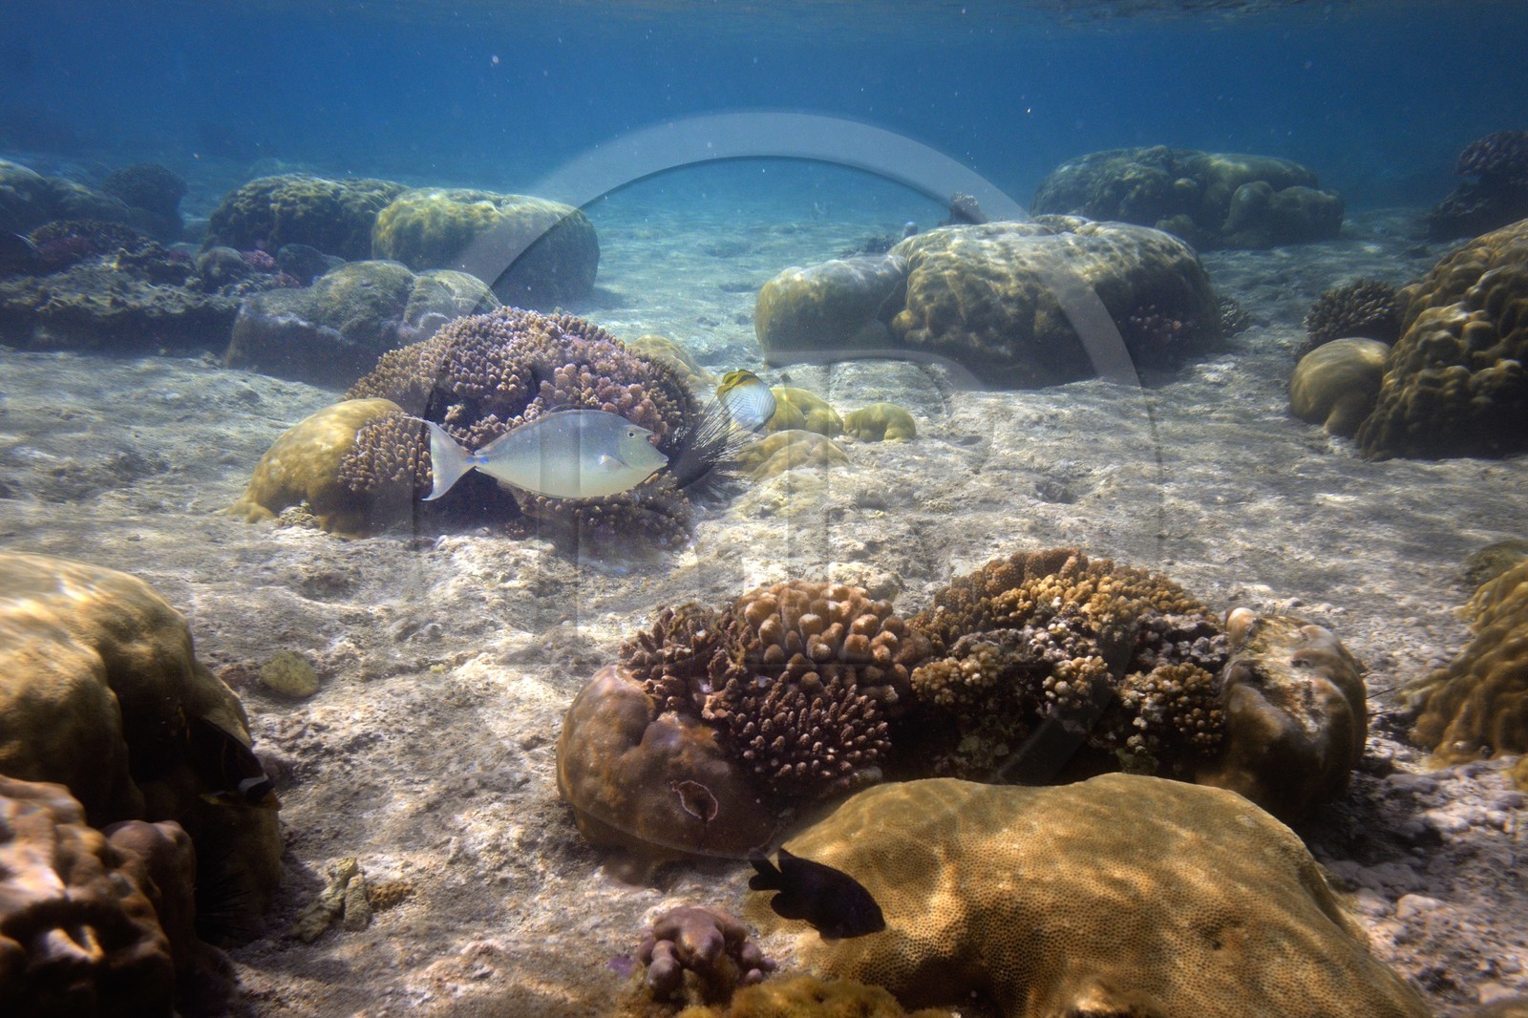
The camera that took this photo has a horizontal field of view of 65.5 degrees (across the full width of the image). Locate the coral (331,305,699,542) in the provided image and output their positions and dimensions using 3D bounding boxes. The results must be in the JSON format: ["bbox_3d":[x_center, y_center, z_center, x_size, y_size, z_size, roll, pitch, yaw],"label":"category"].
[{"bbox_3d":[-0.442,-0.163,2.181,0.647,0.405,0.518,-4,19,-11],"label":"coral"}]

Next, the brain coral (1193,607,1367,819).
[{"bbox_3d":[0.517,0.212,1.205,0.165,0.205,0.180,9,20,24],"label":"brain coral"}]

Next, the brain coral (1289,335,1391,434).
[{"bbox_3d":[1.310,-0.272,2.670,0.225,0.210,0.230,9,20,25],"label":"brain coral"}]

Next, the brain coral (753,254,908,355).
[{"bbox_3d":[0.231,-0.665,3.839,0.525,0.306,0.446,1,19,3],"label":"brain coral"}]

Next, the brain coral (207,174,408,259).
[{"bbox_3d":[-2.090,-1.320,5.550,0.950,0.430,0.780,-7,19,-19],"label":"brain coral"}]

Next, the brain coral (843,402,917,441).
[{"bbox_3d":[0.259,-0.196,2.650,0.165,0.082,0.140,2,18,5],"label":"brain coral"}]

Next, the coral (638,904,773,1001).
[{"bbox_3d":[-0.048,0.362,0.985,0.115,0.060,0.105,-1,18,-3],"label":"coral"}]

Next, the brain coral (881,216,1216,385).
[{"bbox_3d":[0.839,-0.621,3.488,0.949,0.445,0.711,4,19,13],"label":"brain coral"}]

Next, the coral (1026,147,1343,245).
[{"bbox_3d":[2.469,-1.858,7.017,1.724,0.553,1.206,6,19,18],"label":"coral"}]

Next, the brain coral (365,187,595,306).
[{"bbox_3d":[-1.135,-1.086,4.873,0.899,0.449,0.764,-4,19,-12],"label":"brain coral"}]

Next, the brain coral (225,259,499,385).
[{"bbox_3d":[-1.147,-0.555,3.468,0.779,0.332,0.545,-6,19,-17],"label":"brain coral"}]

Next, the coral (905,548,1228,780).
[{"bbox_3d":[0.340,0.187,1.346,0.354,0.271,0.265,5,19,15],"label":"coral"}]

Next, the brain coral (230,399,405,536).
[{"bbox_3d":[-0.830,-0.086,2.223,0.325,0.234,0.277,-7,20,-20],"label":"brain coral"}]

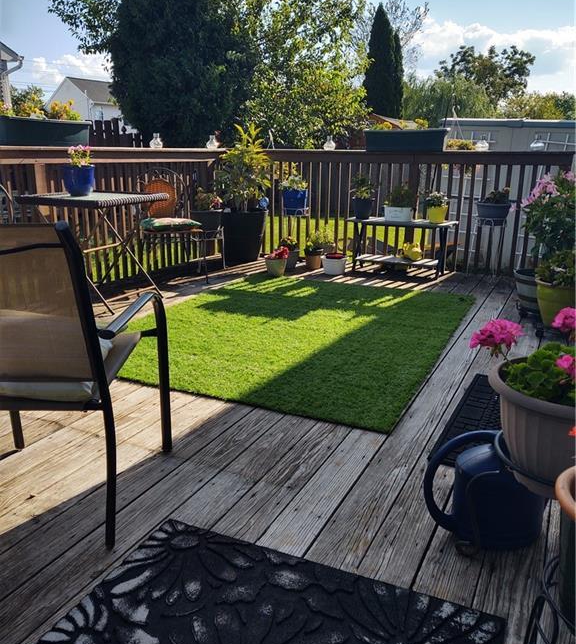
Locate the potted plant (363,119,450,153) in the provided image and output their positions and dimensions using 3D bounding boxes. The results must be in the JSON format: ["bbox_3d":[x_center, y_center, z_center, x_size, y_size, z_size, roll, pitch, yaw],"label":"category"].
[{"bbox_3d":[1.072,-1.683,5.423,0.740,0.285,0.210,8,17,24],"label":"potted plant"}]

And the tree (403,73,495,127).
[{"bbox_3d":[7.226,-8.672,27.814,4.900,5.420,4.900,4,16,13],"label":"tree"}]

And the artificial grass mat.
[{"bbox_3d":[0.048,-0.002,3.751,1.880,0.030,2.490,8,17,24],"label":"artificial grass mat"}]

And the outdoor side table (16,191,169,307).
[{"bbox_3d":[-1.324,-0.512,4.208,0.740,0.740,0.740,8,17,24],"label":"outdoor side table"}]

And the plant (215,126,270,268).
[{"bbox_3d":[-0.429,-1.195,5.658,0.510,1.310,0.510,1,15,0],"label":"plant"}]

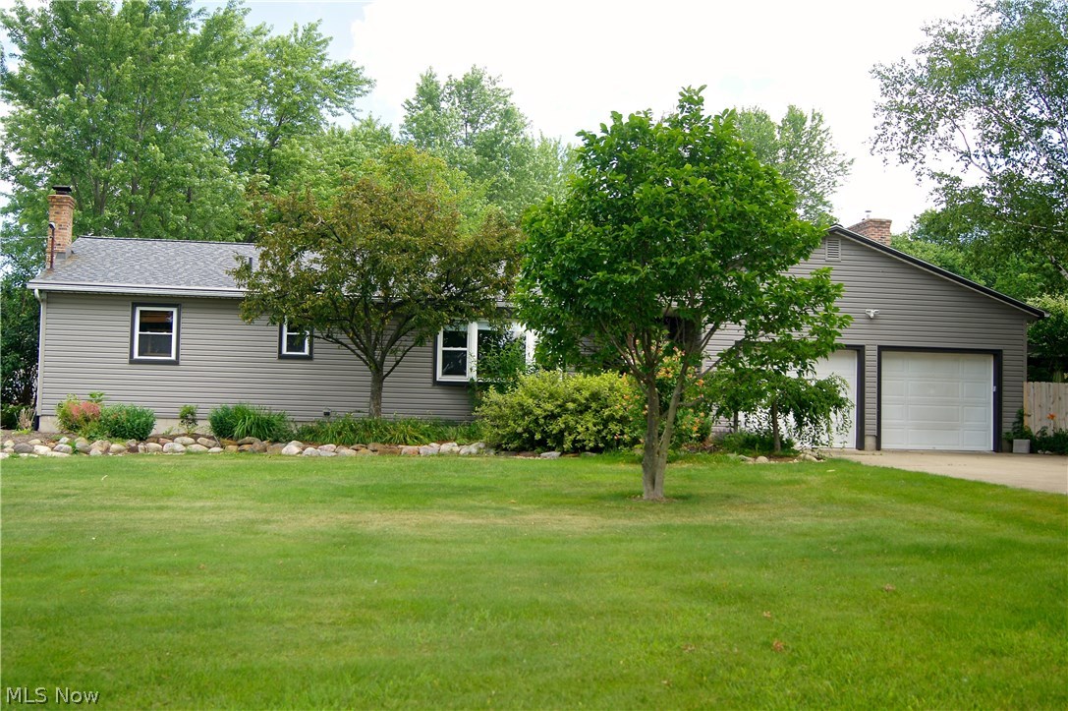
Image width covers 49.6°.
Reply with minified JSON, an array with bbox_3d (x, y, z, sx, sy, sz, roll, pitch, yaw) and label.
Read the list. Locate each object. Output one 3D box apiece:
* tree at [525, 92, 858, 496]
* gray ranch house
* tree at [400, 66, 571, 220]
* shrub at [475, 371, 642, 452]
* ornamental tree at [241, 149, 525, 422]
[{"bbox_3d":[1.999,-0.866,15.678,4.400,5.630,4.300,1,-3,0],"label":"tree"},{"bbox_3d":[-0.136,-0.692,28.500,21.800,5.500,8.900,2,-3,-6],"label":"gray ranch house"},{"bbox_3d":[-2.047,-4.267,46.318,6.960,14.920,6.900,1,-3,0],"label":"tree"},{"bbox_3d":[0.511,1.161,24.074,3.400,1.630,2.400,2,-3,-6],"label":"shrub"},{"bbox_3d":[-3.217,-1.307,23.809,5.840,6.080,5.400,2,-3,-6],"label":"ornamental tree"}]

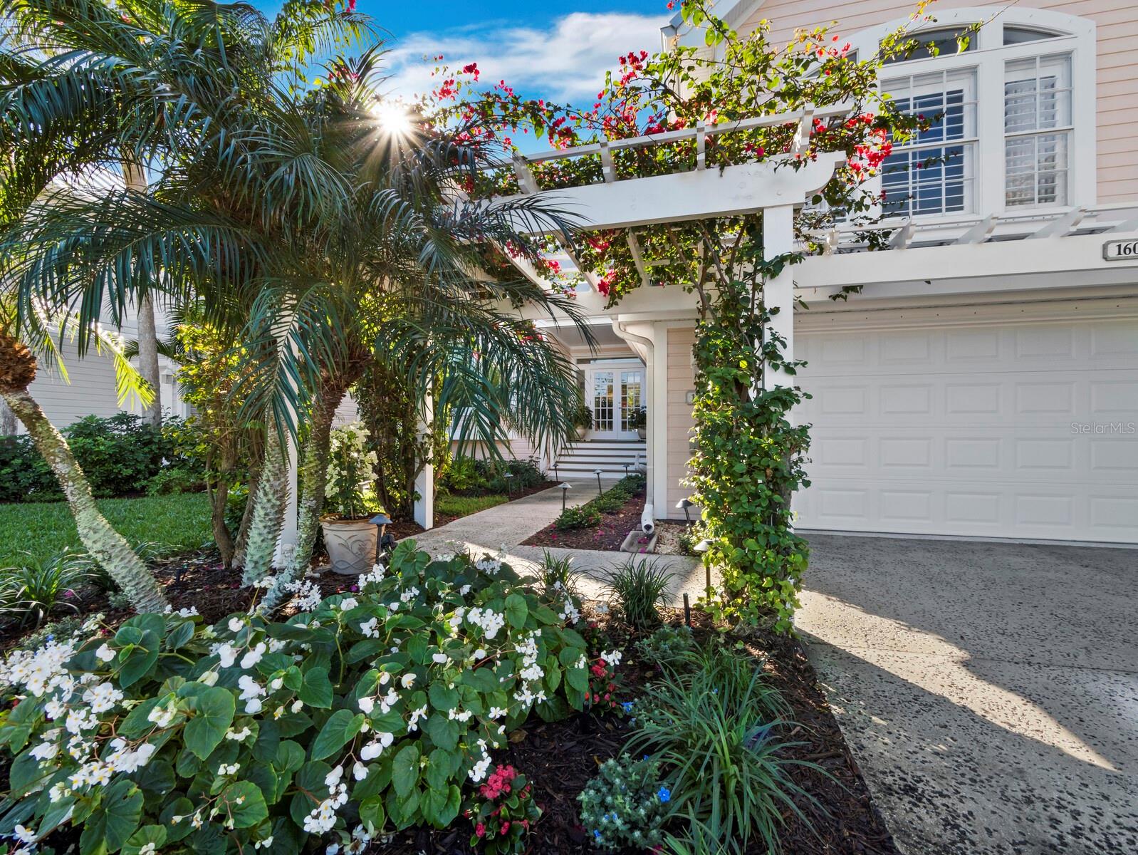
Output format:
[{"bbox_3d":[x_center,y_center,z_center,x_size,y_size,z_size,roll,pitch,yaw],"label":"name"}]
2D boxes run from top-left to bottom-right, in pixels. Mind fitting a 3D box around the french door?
[{"bbox_3d":[1.380,-0.685,13.100,1.540,2.060,0.100,0,0,12],"label":"french door"}]

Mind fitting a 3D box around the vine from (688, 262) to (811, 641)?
[{"bbox_3d":[0.985,0.080,2.570,0.610,2.040,0.520,0,0,15],"label":"vine"}]

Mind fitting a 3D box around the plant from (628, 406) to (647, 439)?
[{"bbox_3d":[2.020,-0.130,12.500,0.780,0.960,0.750,0,0,12],"label":"plant"}]

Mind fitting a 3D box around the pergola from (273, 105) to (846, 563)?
[{"bbox_3d":[-0.235,-0.250,3.870,3.950,2.710,2.420,0,0,15],"label":"pergola"}]

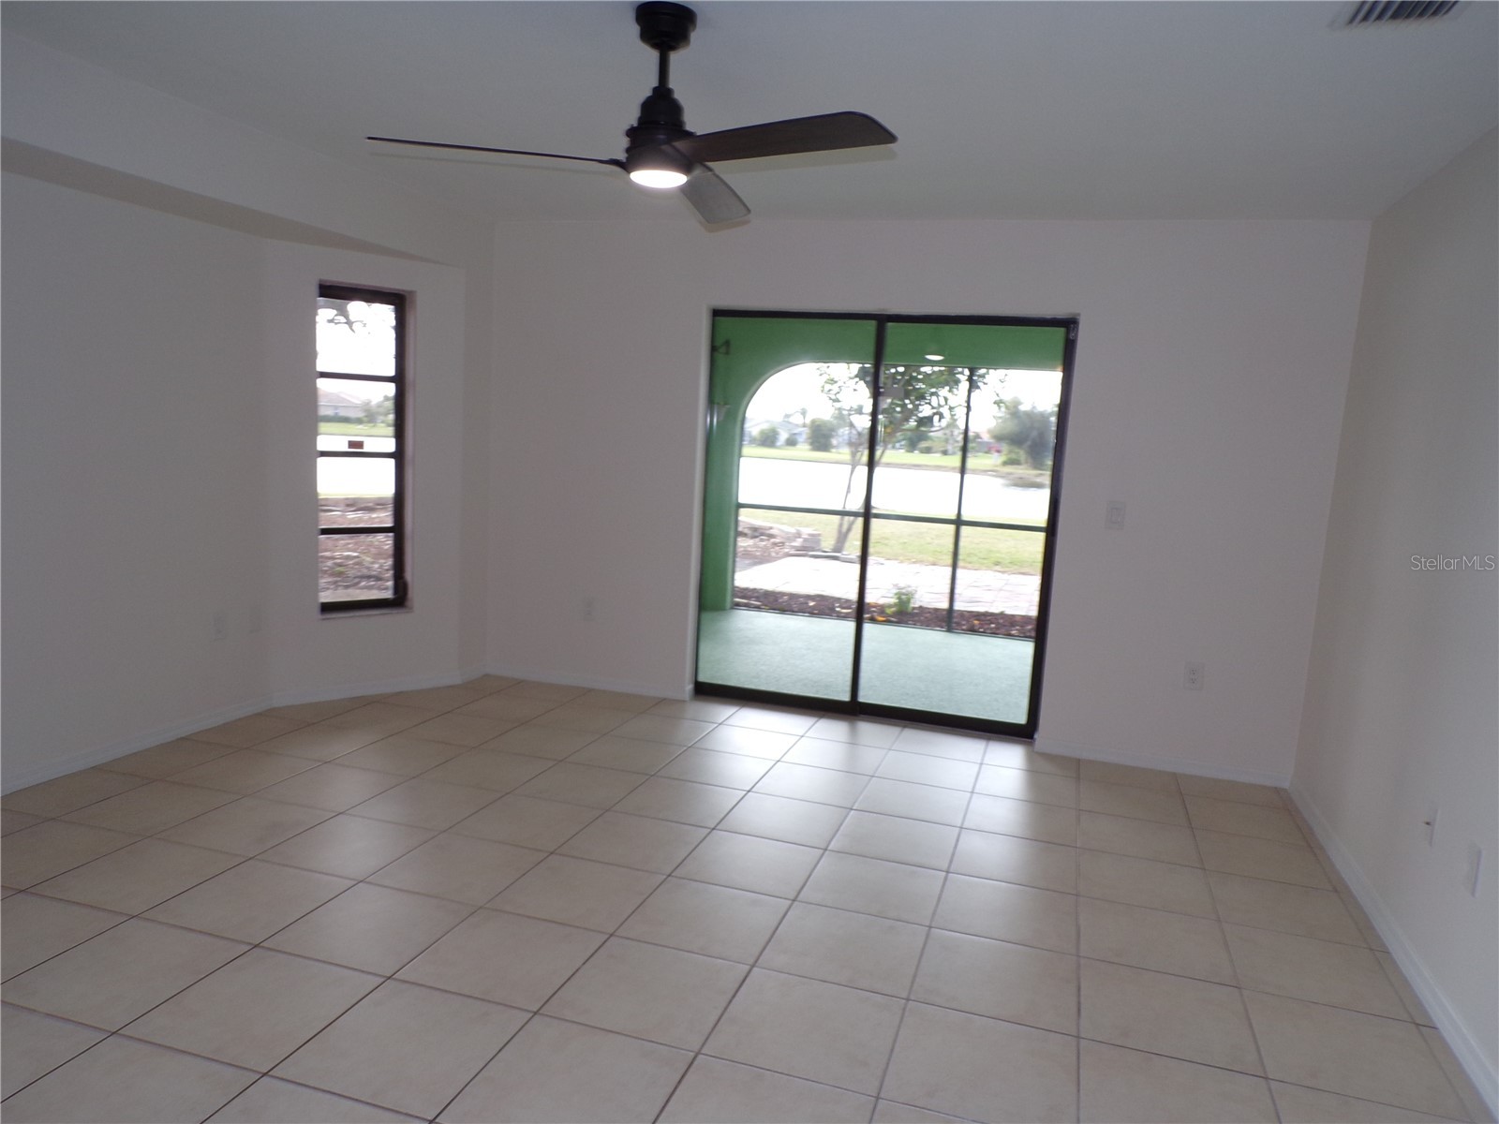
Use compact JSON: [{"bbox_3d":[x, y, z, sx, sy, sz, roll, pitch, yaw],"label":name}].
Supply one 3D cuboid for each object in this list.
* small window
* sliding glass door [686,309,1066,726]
[{"bbox_3d":[-1.954,-0.545,5.194,0.465,1.600,0.080,-4,10,-42],"label":"small window"},{"bbox_3d":[0.615,-0.209,5.207,1.768,2.014,0.100,6,8,17],"label":"sliding glass door"}]

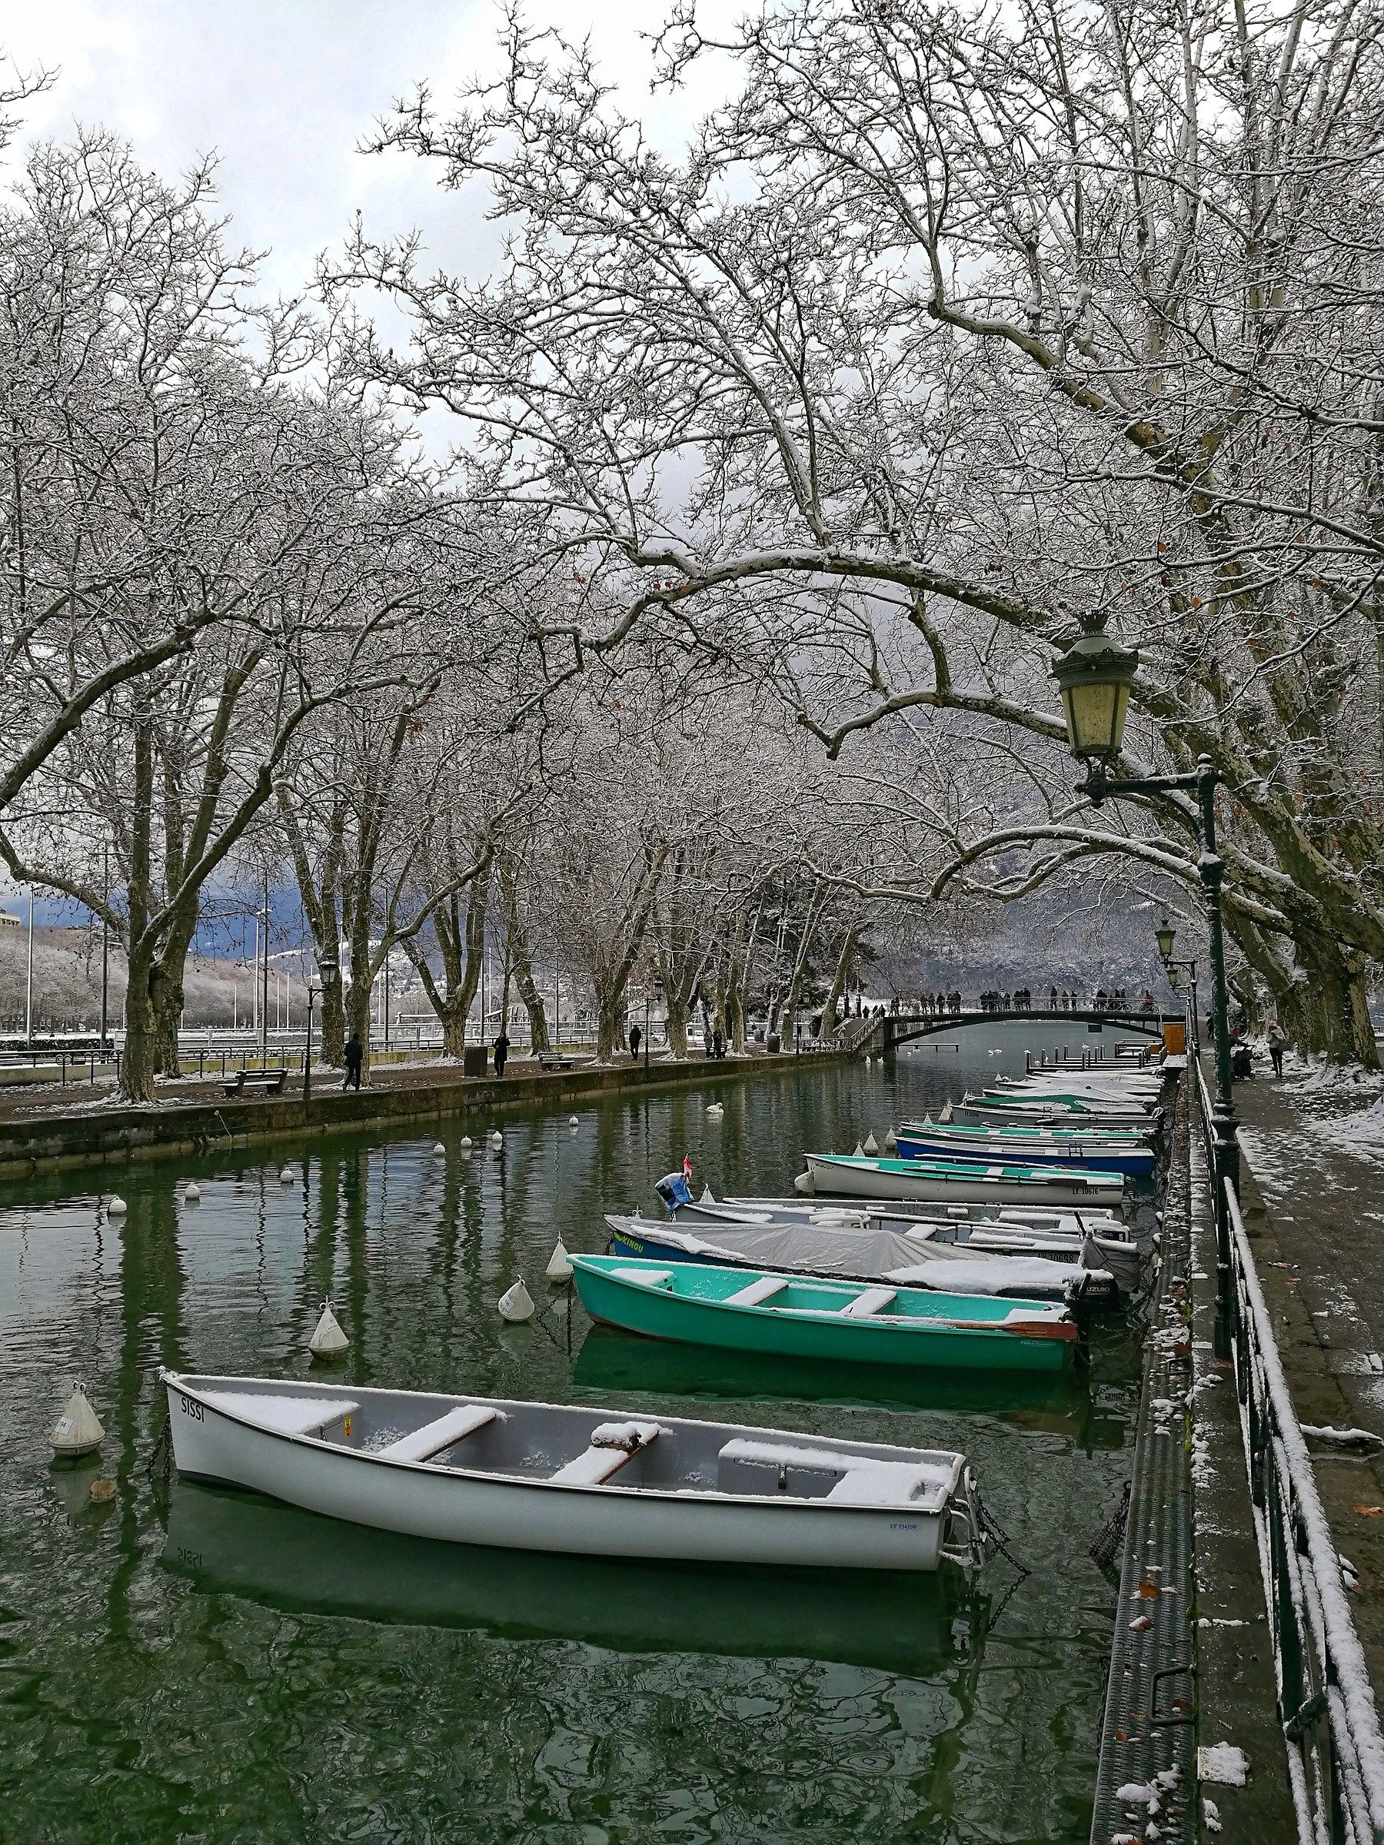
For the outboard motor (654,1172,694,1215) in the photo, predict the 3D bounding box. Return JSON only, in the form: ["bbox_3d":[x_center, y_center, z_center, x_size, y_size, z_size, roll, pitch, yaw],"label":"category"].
[{"bbox_3d":[-0.210,3.398,17.745,0.420,0.580,0.360,-19,-8,11],"label":"outboard motor"}]

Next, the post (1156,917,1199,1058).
[{"bbox_3d":[10.285,1.835,30.421,0.880,3.820,0.450,-1,-4,19],"label":"post"}]

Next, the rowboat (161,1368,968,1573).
[{"bbox_3d":[-0.915,3.286,8.804,5.144,0.750,1.500,-1,-4,11],"label":"rowboat"}]

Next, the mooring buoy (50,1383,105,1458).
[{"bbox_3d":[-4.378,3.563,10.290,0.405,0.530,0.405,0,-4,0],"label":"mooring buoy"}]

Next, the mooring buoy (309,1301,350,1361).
[{"bbox_3d":[-3.306,3.720,13.115,0.385,0.560,0.385,0,-4,0],"label":"mooring buoy"}]

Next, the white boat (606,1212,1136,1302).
[{"bbox_3d":[1.640,3.692,15.617,5.507,0.860,1.600,-1,-4,18],"label":"white boat"}]

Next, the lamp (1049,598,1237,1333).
[{"bbox_3d":[2.353,0.271,7.467,0.880,3.820,0.450,-1,-4,19],"label":"lamp"}]

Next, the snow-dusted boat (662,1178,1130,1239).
[{"bbox_3d":[3.014,4.083,19.475,5.427,0.600,1.600,-1,-4,11],"label":"snow-dusted boat"}]

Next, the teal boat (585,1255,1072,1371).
[{"bbox_3d":[1.095,3.615,13.512,4.746,0.730,1.650,-1,-4,14],"label":"teal boat"}]

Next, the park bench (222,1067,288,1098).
[{"bbox_3d":[-12.643,4.554,41.413,0.680,0.760,2.200,-1,-4,19],"label":"park bench"}]

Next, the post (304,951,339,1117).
[{"bbox_3d":[-10.047,2.857,38.895,0.880,3.820,0.450,-1,-4,19],"label":"post"}]

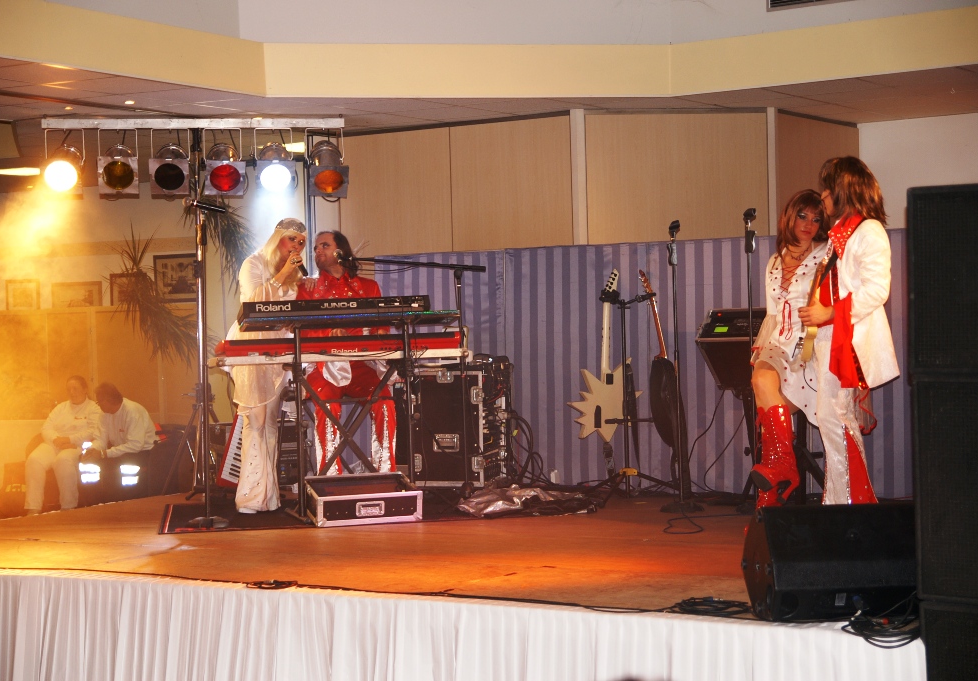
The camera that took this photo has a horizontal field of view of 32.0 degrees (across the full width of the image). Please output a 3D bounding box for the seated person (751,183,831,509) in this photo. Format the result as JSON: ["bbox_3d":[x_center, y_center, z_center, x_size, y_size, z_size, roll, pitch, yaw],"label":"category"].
[{"bbox_3d":[1.504,0.080,8.450,0.470,1.660,0.460,-1,0,14],"label":"seated person"}]

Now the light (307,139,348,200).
[{"bbox_3d":[-1.021,-1.085,10.850,0.250,0.250,0.320,-1,37,-7],"label":"light"}]

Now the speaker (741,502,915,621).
[{"bbox_3d":[1.229,0.738,5.880,0.600,0.355,0.520,-1,0,-3],"label":"speaker"}]

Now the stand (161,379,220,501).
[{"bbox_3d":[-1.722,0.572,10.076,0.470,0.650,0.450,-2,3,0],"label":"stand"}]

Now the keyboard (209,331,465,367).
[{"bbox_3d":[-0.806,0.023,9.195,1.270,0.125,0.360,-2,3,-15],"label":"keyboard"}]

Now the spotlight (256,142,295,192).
[{"bbox_3d":[-1.343,-1.087,10.750,0.250,0.250,0.320,-1,31,-9],"label":"spotlight"}]

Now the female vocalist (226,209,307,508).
[{"bbox_3d":[-1.268,0.136,9.720,0.480,1.670,0.420,-1,0,-30],"label":"female vocalist"}]

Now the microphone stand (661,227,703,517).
[{"bbox_3d":[0.979,0.130,8.793,0.230,1.500,0.230,-2,3,0],"label":"microphone stand"}]

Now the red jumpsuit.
[{"bbox_3d":[-0.825,0.251,9.870,0.570,1.340,0.620,-1,0,-9],"label":"red jumpsuit"}]

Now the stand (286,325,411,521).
[{"bbox_3d":[-0.734,0.414,9.088,0.650,1.000,0.480,-2,3,-15],"label":"stand"}]

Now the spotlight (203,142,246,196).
[{"bbox_3d":[-1.560,-1.005,10.080,0.240,0.240,0.320,-2,32,-13],"label":"spotlight"}]

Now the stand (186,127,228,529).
[{"bbox_3d":[-1.474,0.023,8.737,0.240,1.850,0.240,-2,3,0],"label":"stand"}]

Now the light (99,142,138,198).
[{"bbox_3d":[-2.306,-1.057,10.600,0.250,0.250,0.320,-1,27,-12],"label":"light"}]

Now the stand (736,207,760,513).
[{"bbox_3d":[1.332,0.101,8.672,0.230,1.550,0.230,-2,3,0],"label":"stand"}]

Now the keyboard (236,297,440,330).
[{"bbox_3d":[-0.838,-0.151,9.223,1.010,0.105,0.310,-2,-7,-15],"label":"keyboard"}]

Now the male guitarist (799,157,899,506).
[{"bbox_3d":[1.775,-0.001,8.420,0.480,1.800,0.480,-1,0,-25],"label":"male guitarist"}]

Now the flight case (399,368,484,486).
[{"bbox_3d":[-0.214,0.528,10.600,0.520,0.710,0.520,-1,0,19],"label":"flight case"}]

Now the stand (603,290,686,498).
[{"bbox_3d":[0.783,0.289,9.268,0.490,1.150,0.460,-1,3,20],"label":"stand"}]

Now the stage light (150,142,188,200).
[{"bbox_3d":[-1.871,-0.997,10.000,0.240,0.240,0.320,-2,32,-8],"label":"stage light"}]

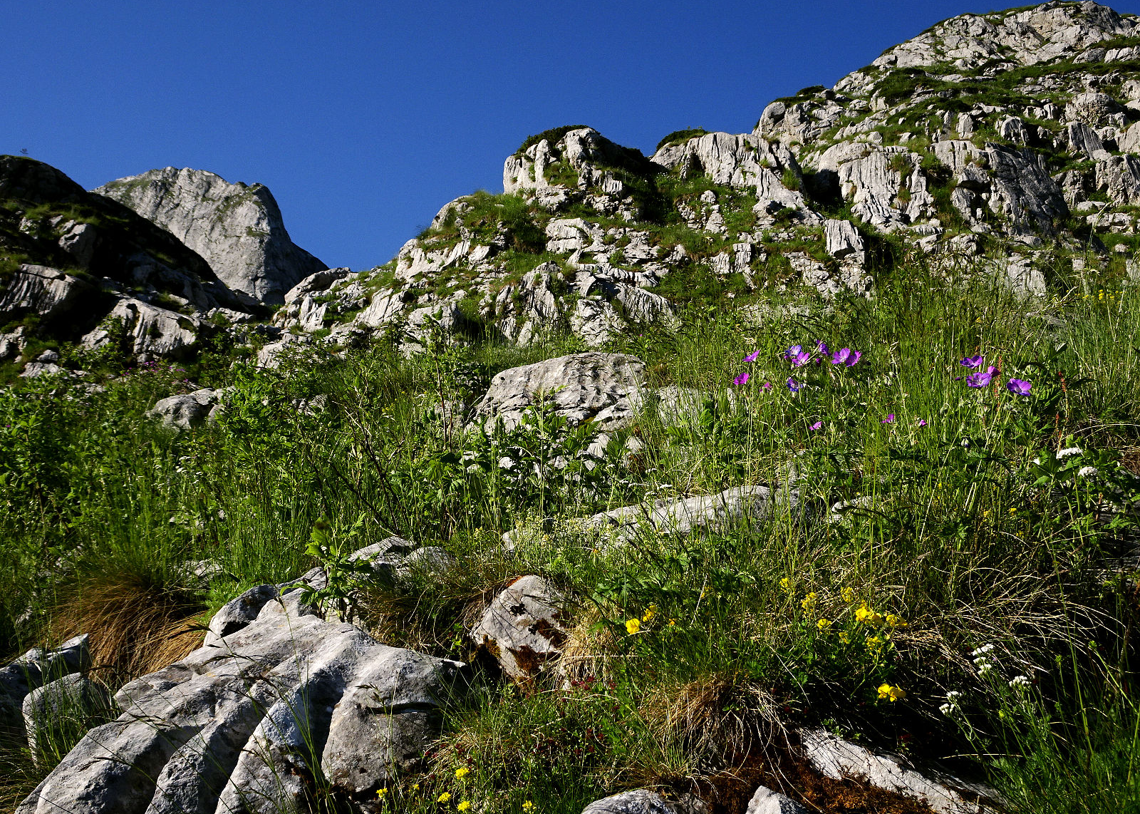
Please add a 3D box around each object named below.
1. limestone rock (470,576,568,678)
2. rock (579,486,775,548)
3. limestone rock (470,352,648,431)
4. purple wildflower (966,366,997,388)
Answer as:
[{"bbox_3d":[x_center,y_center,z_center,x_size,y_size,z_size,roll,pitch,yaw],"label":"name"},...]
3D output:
[{"bbox_3d":[-0.078,0.343,2.100,0.155,0.155,0.150,0,-8,0],"label":"limestone rock"},{"bbox_3d":[0.228,0.230,2.850,0.410,0.120,0.220,1,-8,-6],"label":"rock"},{"bbox_3d":[-0.035,-0.046,4.250,0.550,0.250,0.380,0,-8,0],"label":"limestone rock"},{"bbox_3d":[0.517,-0.038,1.700,0.037,0.027,0.032,-2,-8,14],"label":"purple wildflower"}]

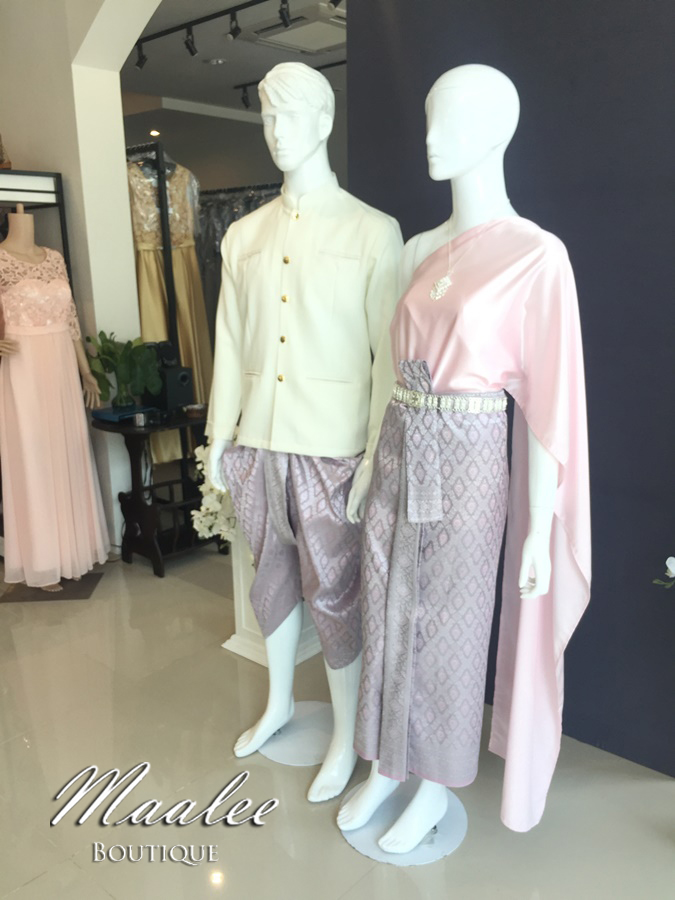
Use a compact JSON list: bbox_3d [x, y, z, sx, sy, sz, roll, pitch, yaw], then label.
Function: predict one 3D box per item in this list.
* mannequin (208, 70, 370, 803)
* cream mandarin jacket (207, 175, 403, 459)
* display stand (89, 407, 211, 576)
[{"bbox_3d":[-0.126,-0.030,2.060,0.570,1.876,0.400,8,16,32],"label":"mannequin"},{"bbox_3d":[-0.106,-0.347,2.009,0.585,0.739,0.300,7,16,30],"label":"cream mandarin jacket"},{"bbox_3d":[-0.788,0.180,3.639,0.410,0.734,0.690,12,19,42],"label":"display stand"}]

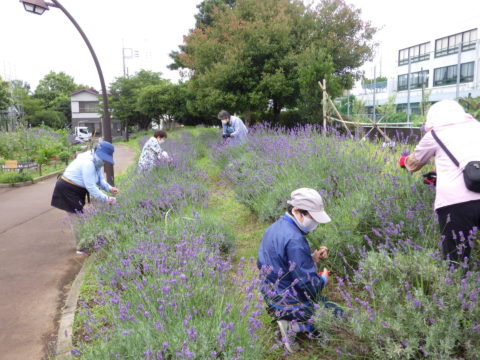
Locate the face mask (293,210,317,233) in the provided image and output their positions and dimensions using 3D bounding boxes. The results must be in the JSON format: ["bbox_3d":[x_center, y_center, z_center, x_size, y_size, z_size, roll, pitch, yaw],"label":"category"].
[{"bbox_3d":[0.396,0.251,2.350,0.110,0.120,0.140,23,5,-10],"label":"face mask"}]

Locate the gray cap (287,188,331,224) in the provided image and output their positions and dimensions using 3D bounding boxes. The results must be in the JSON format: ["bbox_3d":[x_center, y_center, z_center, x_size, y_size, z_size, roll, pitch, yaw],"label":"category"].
[{"bbox_3d":[0.416,0.158,2.360,0.270,0.140,0.175,19,6,-9],"label":"gray cap"}]

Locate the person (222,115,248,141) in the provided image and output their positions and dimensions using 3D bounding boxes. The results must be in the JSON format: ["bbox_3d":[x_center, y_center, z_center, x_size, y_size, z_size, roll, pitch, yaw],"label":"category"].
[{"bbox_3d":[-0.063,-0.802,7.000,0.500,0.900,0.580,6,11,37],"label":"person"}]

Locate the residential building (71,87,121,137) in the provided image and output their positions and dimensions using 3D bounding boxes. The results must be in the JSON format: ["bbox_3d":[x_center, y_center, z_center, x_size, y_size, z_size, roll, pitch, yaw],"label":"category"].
[{"bbox_3d":[-20.551,-9.735,56.000,7.200,6.600,6.500,0,9,-3],"label":"residential building"}]

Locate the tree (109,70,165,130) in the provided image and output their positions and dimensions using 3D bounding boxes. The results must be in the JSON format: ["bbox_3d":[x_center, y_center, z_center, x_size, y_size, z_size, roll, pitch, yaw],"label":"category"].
[{"bbox_3d":[-11.728,-8.895,44.000,6.200,6.700,5.500,0,9,0],"label":"tree"}]

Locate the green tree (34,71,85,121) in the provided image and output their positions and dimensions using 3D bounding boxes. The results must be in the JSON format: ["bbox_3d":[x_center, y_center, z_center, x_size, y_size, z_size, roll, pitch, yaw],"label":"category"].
[{"bbox_3d":[-26.961,-12.323,58.000,7.200,7.800,6.500,0,9,0],"label":"green tree"}]

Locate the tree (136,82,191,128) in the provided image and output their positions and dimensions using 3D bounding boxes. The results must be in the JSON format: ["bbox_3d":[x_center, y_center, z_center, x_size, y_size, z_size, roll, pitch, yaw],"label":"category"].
[{"bbox_3d":[-8.274,-8.058,42.000,5.900,5.200,5.400,0,9,0],"label":"tree"}]

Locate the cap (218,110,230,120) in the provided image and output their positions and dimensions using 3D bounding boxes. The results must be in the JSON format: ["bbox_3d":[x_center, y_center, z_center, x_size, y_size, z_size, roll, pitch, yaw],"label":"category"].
[{"bbox_3d":[-0.275,-1.137,6.900,0.190,0.150,0.240,6,29,37],"label":"cap"}]

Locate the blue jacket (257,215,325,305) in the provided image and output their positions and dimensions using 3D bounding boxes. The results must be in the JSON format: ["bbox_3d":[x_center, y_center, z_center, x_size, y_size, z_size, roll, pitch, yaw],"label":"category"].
[{"bbox_3d":[0.320,0.504,2.460,0.360,0.550,0.430,6,3,-35],"label":"blue jacket"}]

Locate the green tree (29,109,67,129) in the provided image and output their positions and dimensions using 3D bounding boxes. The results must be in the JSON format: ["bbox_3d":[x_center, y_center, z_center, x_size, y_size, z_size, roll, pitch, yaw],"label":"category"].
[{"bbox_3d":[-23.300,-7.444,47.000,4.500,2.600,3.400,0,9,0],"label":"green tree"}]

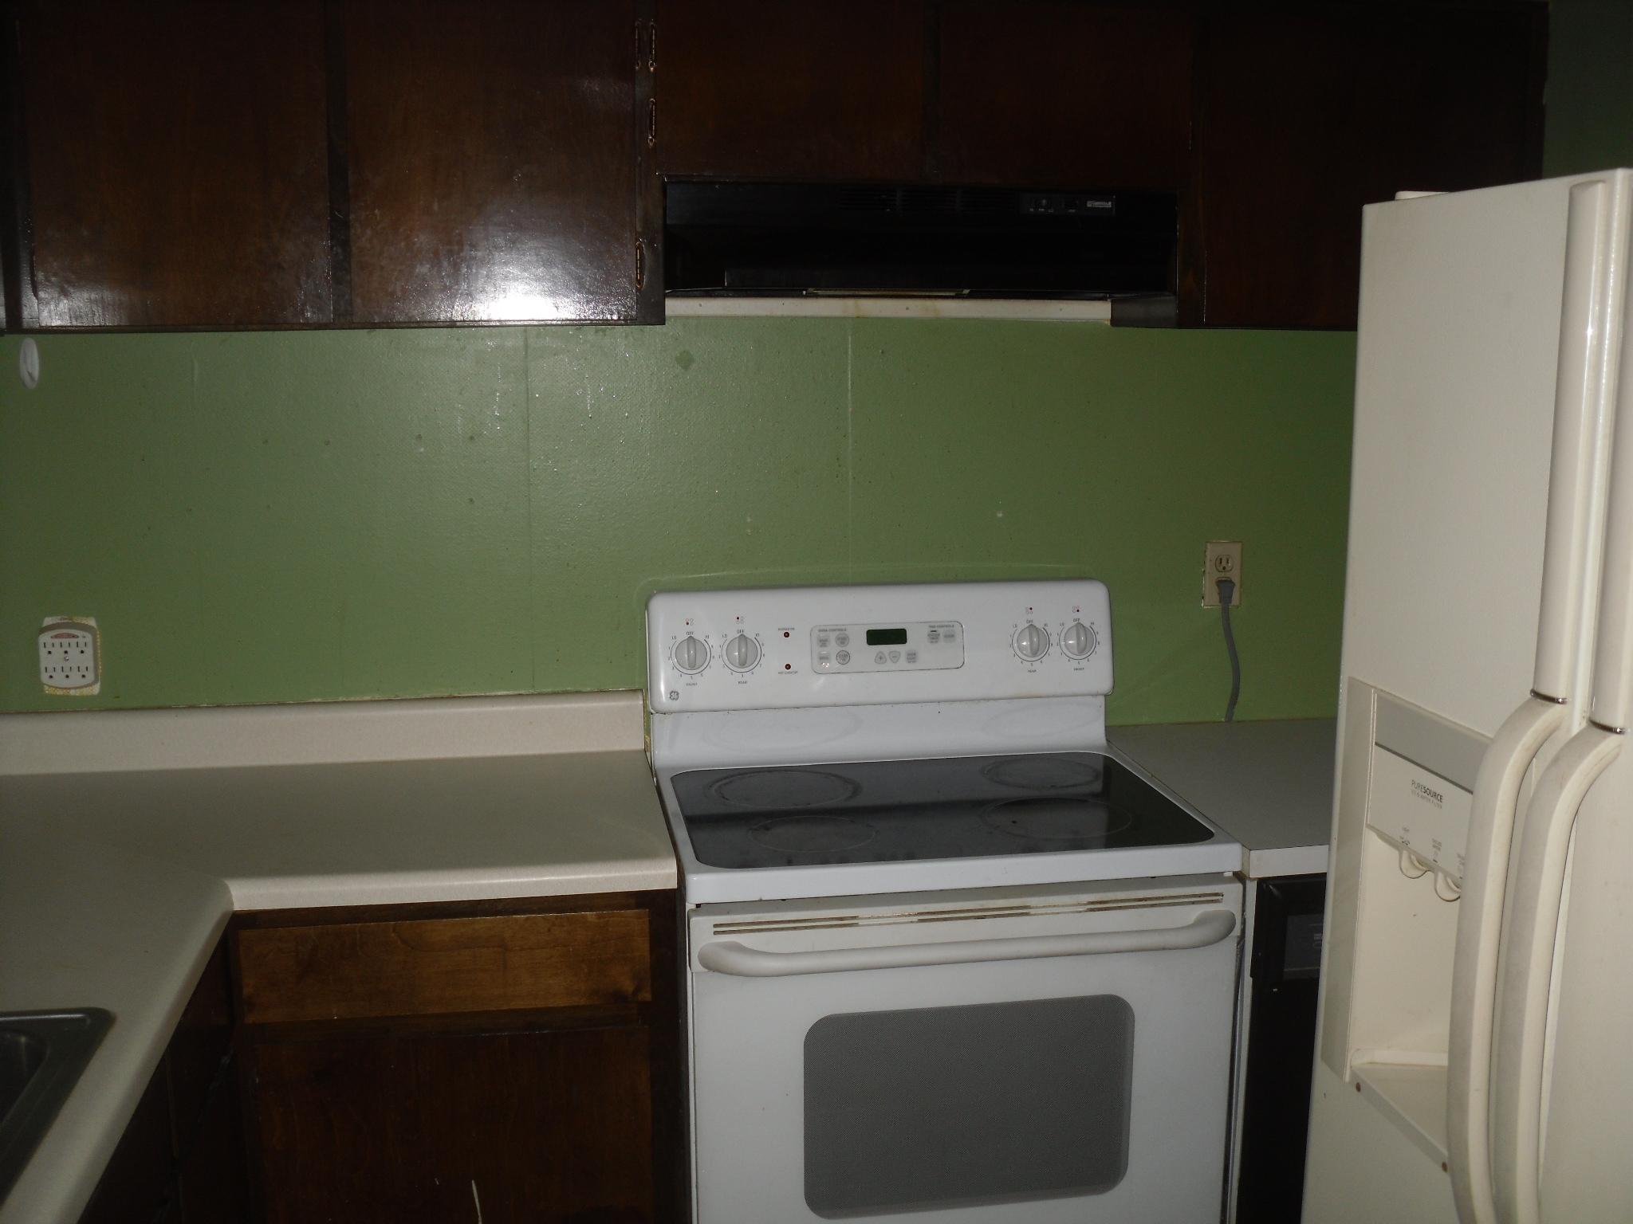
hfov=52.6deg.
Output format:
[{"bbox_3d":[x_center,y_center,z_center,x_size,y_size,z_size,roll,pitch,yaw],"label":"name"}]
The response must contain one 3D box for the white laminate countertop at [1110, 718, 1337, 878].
[{"bbox_3d":[0.839,0.273,2.610,0.630,0.038,0.680,-2,10,-10],"label":"white laminate countertop"}]

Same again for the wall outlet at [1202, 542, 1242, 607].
[{"bbox_3d":[0.710,-0.065,2.879,0.070,0.114,0.010,-2,10,-10],"label":"wall outlet"}]

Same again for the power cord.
[{"bbox_3d":[0.719,0.071,2.887,0.046,0.266,0.040,-2,10,-10],"label":"power cord"}]

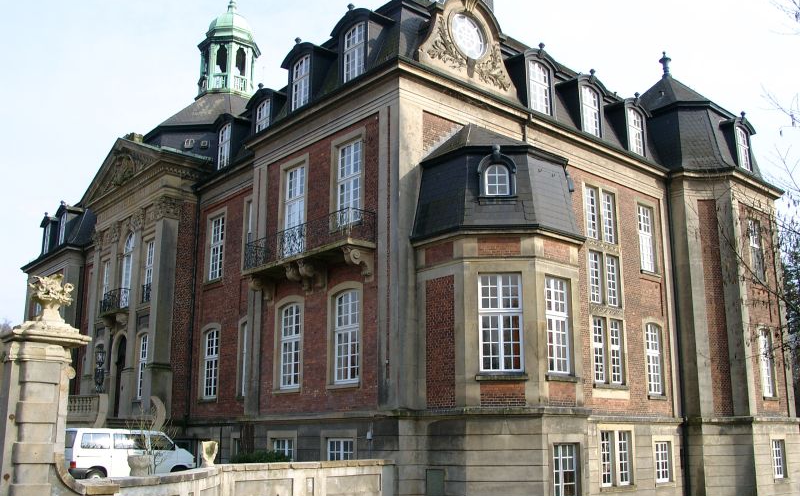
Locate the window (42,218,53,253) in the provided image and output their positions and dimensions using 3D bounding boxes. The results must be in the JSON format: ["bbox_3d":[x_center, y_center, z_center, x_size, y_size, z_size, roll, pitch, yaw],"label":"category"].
[{"bbox_3d":[-24.314,-0.740,54.192,0.320,2.050,1.100,12,-18,-40],"label":"window"}]

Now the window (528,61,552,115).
[{"bbox_3d":[5.527,-6.325,31.023,1.300,2.200,0.400,12,-18,-40],"label":"window"}]

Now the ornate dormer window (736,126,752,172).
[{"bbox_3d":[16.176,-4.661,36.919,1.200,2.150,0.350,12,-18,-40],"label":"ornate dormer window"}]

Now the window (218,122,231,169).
[{"bbox_3d":[-8.227,-4.790,36.900,0.400,2.150,1.150,12,-18,-40],"label":"window"}]

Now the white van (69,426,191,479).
[{"bbox_3d":[-9.210,7.220,27.150,4.750,1.940,1.840,12,-18,-40],"label":"white van"}]

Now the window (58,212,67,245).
[{"bbox_3d":[-21.921,-1.268,51.084,0.350,2.100,1.150,12,-18,-40],"label":"window"}]

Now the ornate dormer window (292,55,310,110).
[{"bbox_3d":[-3.857,-6.504,30.971,0.320,2.030,1.120,12,-18,-40],"label":"ornate dormer window"}]

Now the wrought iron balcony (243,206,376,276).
[{"bbox_3d":[-3.268,0.003,27.220,1.150,1.300,6.480,12,-18,-40],"label":"wrought iron balcony"}]

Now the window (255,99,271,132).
[{"bbox_3d":[-6.100,-5.512,35.300,0.320,2.000,1.100,12,-18,-40],"label":"window"}]

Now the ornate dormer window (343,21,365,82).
[{"bbox_3d":[-1.640,-7.069,28.511,0.320,2.000,1.150,12,-18,-40],"label":"ornate dormer window"}]

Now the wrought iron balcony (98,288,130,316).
[{"bbox_3d":[-13.821,2.774,38.513,0.950,1.220,3.100,12,-18,-40],"label":"wrought iron balcony"}]

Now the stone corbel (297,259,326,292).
[{"bbox_3d":[-3.028,0.916,27.021,0.970,1.050,0.420,12,-18,-40],"label":"stone corbel"}]

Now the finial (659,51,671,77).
[{"bbox_3d":[14.137,-9.738,41.967,0.550,1.450,0.550,12,-18,-40],"label":"finial"}]

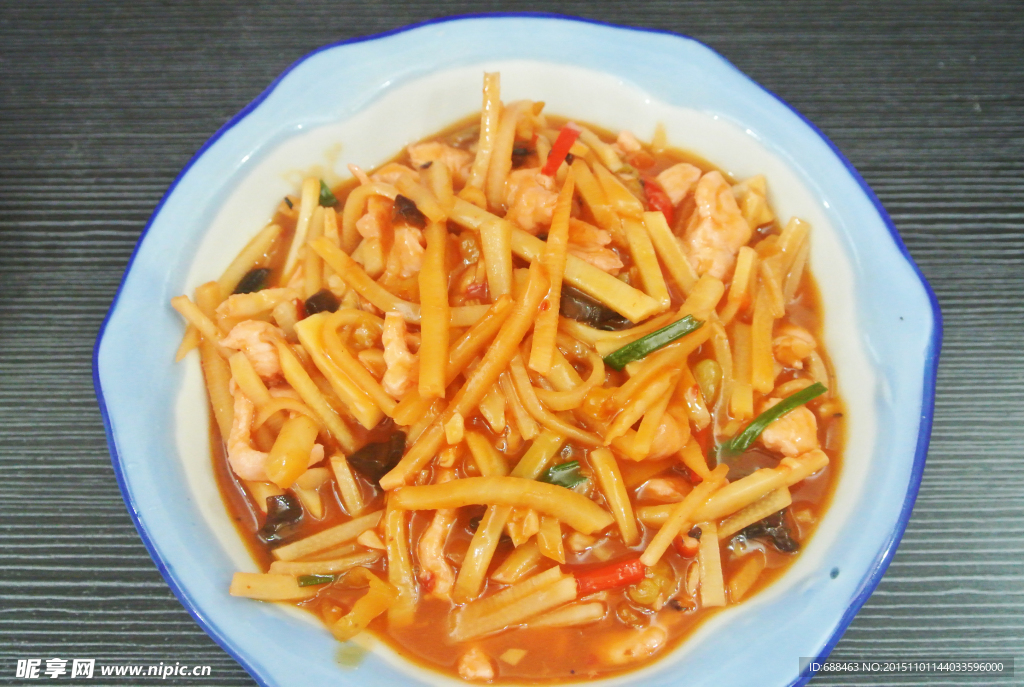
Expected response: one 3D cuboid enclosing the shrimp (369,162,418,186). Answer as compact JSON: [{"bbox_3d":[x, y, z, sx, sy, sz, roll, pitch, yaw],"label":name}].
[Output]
[{"bbox_3d":[-0.044,-0.062,0.474,0.020,0.010,0.012,-7,64,-4],"label":"shrimp"}]

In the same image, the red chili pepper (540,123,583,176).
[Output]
[{"bbox_3d":[0.018,-0.071,0.469,0.006,0.004,0.021,22,66,10],"label":"red chili pepper"}]

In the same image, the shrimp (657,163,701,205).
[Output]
[{"bbox_3d":[0.058,-0.055,0.446,0.015,0.009,0.013,14,65,6],"label":"shrimp"}]

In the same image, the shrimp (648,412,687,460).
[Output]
[{"bbox_3d":[0.048,0.029,0.399,0.015,0.011,0.015,5,64,2],"label":"shrimp"}]

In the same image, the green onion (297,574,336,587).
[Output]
[{"bbox_3d":[-0.059,0.071,0.384,0.012,0.003,0.003,-6,64,-4],"label":"green onion"}]

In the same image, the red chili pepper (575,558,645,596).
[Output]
[{"bbox_3d":[0.029,0.070,0.385,0.022,0.007,0.009,-12,65,-6],"label":"red chili pepper"}]

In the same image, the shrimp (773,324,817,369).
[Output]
[{"bbox_3d":[0.092,0.001,0.419,0.015,0.010,0.012,-6,64,-3],"label":"shrimp"}]

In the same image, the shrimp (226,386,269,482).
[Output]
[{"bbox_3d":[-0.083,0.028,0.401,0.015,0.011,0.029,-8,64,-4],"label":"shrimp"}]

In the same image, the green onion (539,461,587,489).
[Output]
[{"bbox_3d":[0.017,0.043,0.426,0.016,0.006,0.009,-14,65,-7],"label":"green onion"}]

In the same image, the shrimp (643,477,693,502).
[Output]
[{"bbox_3d":[0.048,0.045,0.400,0.017,0.007,0.008,0,64,-1],"label":"shrimp"}]

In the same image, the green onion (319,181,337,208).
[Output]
[{"bbox_3d":[-0.068,-0.054,0.468,0.008,0.006,0.012,-29,68,-14],"label":"green onion"}]

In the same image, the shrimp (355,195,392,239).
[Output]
[{"bbox_3d":[-0.047,-0.043,0.435,0.013,0.010,0.014,-11,65,-6],"label":"shrimp"}]

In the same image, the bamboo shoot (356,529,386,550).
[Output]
[{"bbox_3d":[-0.043,0.059,0.390,0.009,0.004,0.005,22,66,10],"label":"bamboo shoot"}]

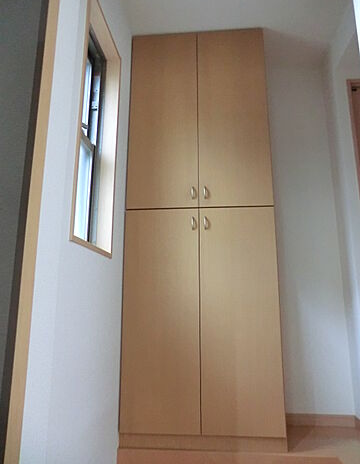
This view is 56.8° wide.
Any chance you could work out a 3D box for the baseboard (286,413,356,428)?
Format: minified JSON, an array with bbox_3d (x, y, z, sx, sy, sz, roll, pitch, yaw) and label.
[{"bbox_3d":[0.804,1.112,1.967,0.445,0.062,0.015,-1,-11,4],"label":"baseboard"}]

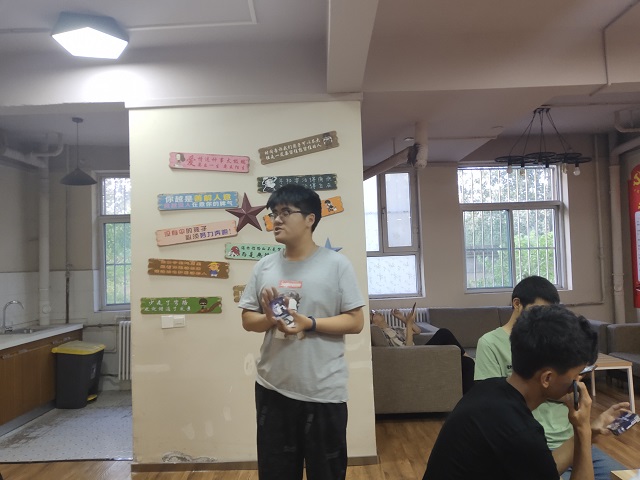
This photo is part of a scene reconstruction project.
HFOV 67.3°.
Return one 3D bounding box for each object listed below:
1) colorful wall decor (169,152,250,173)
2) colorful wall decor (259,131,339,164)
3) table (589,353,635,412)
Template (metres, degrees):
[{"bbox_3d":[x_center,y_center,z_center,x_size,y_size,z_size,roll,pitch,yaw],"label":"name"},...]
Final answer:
[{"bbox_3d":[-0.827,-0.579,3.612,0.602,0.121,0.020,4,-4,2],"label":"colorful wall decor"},{"bbox_3d":[-0.153,-0.674,3.533,0.583,0.114,0.020,-13,-3,1],"label":"colorful wall decor"},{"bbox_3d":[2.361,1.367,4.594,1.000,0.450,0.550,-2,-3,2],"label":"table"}]

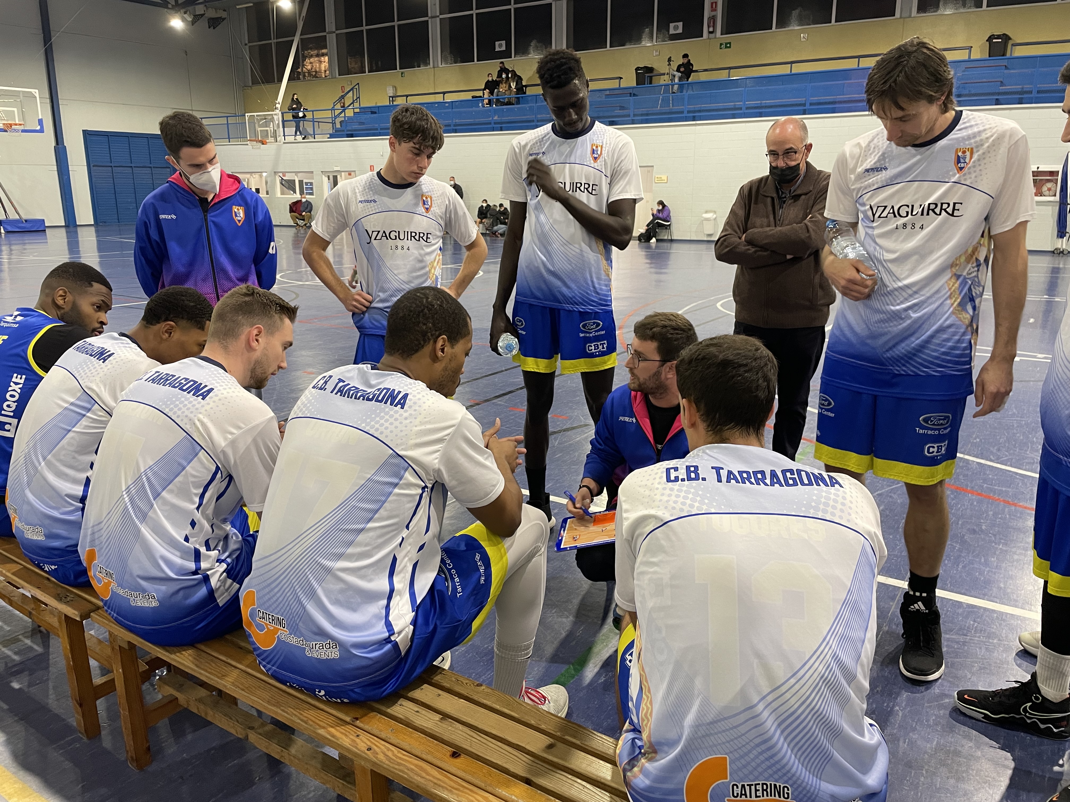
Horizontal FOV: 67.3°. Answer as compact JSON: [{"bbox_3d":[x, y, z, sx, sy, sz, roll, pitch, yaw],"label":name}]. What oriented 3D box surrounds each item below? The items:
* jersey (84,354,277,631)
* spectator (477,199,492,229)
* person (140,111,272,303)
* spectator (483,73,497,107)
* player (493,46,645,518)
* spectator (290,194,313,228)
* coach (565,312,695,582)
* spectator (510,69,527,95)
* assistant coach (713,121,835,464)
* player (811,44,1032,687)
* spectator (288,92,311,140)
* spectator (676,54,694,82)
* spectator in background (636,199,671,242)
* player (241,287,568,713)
[{"bbox_3d":[-0.889,0.224,2.023,0.520,0.660,0.380,10,5,32],"label":"jersey"},{"bbox_3d":[-1.716,-6.125,26.697,0.500,1.150,0.680,6,16,20],"label":"spectator"},{"bbox_3d":[-1.282,-0.256,3.241,0.550,1.730,0.330,-9,17,-32],"label":"person"},{"bbox_3d":[-1.597,-10.968,28.417,0.500,1.210,0.700,6,16,22],"label":"spectator"},{"bbox_3d":[0.159,-0.468,3.504,0.600,1.990,0.450,2,15,8],"label":"player"},{"bbox_3d":[-9.012,-7.303,30.838,0.850,1.280,0.750,-2,15,-6],"label":"spectator"},{"bbox_3d":[0.350,0.253,2.549,0.650,1.080,0.780,8,17,28],"label":"coach"},{"bbox_3d":[-0.645,-11.267,28.848,0.580,1.200,0.720,8,17,28],"label":"spectator"},{"bbox_3d":[0.970,-0.269,3.311,0.540,1.715,0.380,7,16,24],"label":"assistant coach"},{"bbox_3d":[1.154,-0.119,2.452,0.620,1.850,0.480,12,19,39],"label":"player"},{"bbox_3d":[-9.204,-11.079,31.337,0.750,1.670,0.550,7,16,26],"label":"spectator"},{"bbox_3d":[4.534,-9.999,24.631,0.740,1.240,0.530,-14,20,-42],"label":"spectator"},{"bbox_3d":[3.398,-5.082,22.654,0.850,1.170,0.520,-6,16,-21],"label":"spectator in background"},{"bbox_3d":[-0.277,0.338,1.957,0.570,1.235,0.820,9,17,32],"label":"player"}]

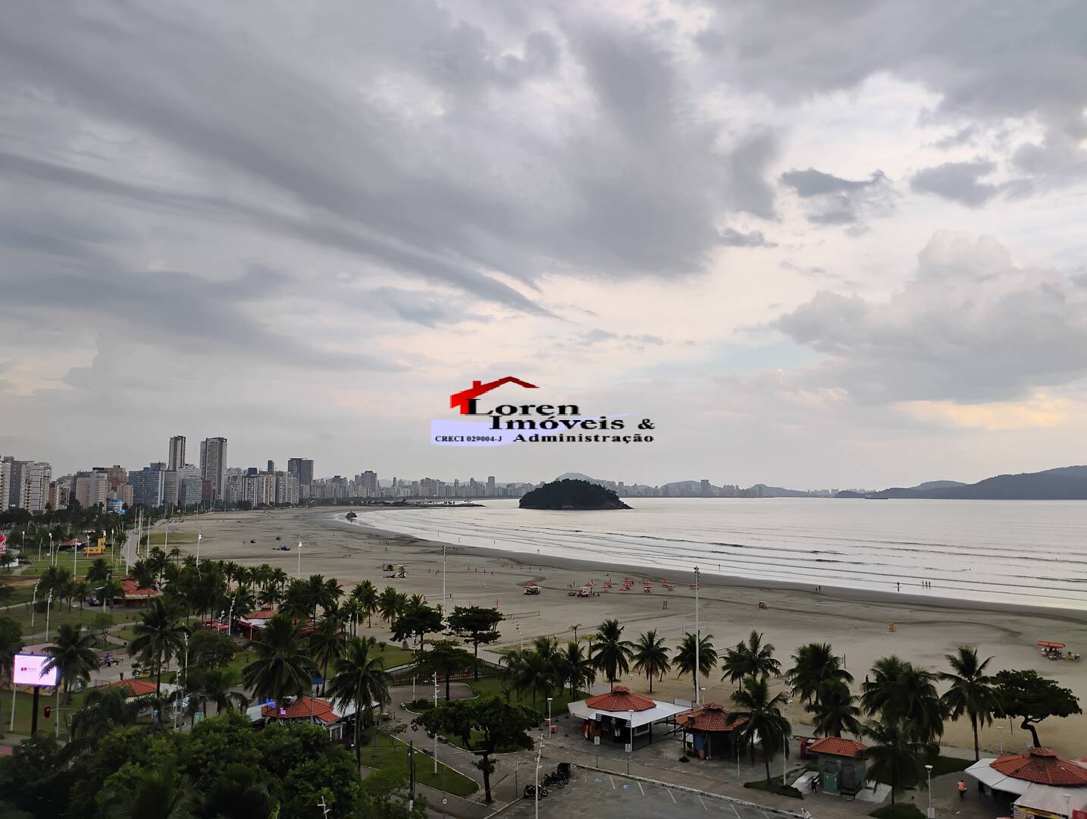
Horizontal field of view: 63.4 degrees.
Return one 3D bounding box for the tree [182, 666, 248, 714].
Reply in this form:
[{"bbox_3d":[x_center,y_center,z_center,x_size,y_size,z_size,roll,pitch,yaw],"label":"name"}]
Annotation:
[{"bbox_3d":[-36.746,32.444,98.838,7.244,7.057,7.244,2,-6,-20],"label":"tree"}]

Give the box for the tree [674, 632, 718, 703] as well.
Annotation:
[{"bbox_3d":[19.362,32.801,111.845,5.501,8.802,5.501,-1,-5,10],"label":"tree"}]

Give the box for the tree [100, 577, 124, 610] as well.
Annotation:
[{"bbox_3d":[-98.468,41.966,200.790,5.422,7.343,5.422,3,-6,-26],"label":"tree"}]

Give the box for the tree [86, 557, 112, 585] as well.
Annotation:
[{"bbox_3d":[-111.730,42.680,221.060,6.830,10.620,6.830,0,-5,0],"label":"tree"}]

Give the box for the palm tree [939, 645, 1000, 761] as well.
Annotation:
[{"bbox_3d":[42.810,29.395,88.513,6.061,11.180,6.061,-3,-6,25],"label":"palm tree"}]

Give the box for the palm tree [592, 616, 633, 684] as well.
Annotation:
[{"bbox_3d":[9.526,34.202,121.740,5.880,10.570,5.880,0,-5,0],"label":"palm tree"}]

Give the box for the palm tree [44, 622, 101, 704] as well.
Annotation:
[{"bbox_3d":[-59.830,32.410,112.090,7.250,10.040,7.250,3,-6,-27],"label":"palm tree"}]

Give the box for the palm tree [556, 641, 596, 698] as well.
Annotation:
[{"bbox_3d":[4.296,35.226,118.633,5.390,7.930,5.390,0,-5,0],"label":"palm tree"}]

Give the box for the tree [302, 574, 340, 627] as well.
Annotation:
[{"bbox_3d":[-42.096,36.776,166.601,6.748,11.224,6.748,1,-6,-14],"label":"tree"}]

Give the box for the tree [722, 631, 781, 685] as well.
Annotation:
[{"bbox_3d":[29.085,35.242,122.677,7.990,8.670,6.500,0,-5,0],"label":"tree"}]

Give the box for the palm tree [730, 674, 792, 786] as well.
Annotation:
[{"bbox_3d":[19.999,29.364,81.004,5.781,9.824,5.781,-1,-6,13],"label":"palm tree"}]

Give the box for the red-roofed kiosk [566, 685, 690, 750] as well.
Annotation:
[{"bbox_3d":[9.250,35.391,105.000,12.600,5.000,11.400,-4,-7,39],"label":"red-roofed kiosk"}]

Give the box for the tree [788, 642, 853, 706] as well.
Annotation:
[{"bbox_3d":[34.650,33.380,110.020,8.180,8.240,8.180,0,-5,0],"label":"tree"}]

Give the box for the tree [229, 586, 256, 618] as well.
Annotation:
[{"bbox_3d":[-63.310,40.800,184.760,5.890,7.540,5.890,0,-5,0],"label":"tree"}]

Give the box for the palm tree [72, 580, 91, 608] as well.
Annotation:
[{"bbox_3d":[-100.420,40.960,191.800,4.260,7.650,4.260,3,-6,-27],"label":"palm tree"}]

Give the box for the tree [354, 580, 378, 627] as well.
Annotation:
[{"bbox_3d":[-35.700,39.100,177.310,4.970,9.510,4.970,0,-5,0],"label":"tree"}]

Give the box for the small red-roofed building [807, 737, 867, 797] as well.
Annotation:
[{"bbox_3d":[26.654,31.660,78.953,5.000,4.500,4.000,-3,-6,31],"label":"small red-roofed building"}]

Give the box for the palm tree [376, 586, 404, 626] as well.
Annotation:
[{"bbox_3d":[-31.486,40.613,180.205,5.830,8.970,5.830,0,-5,0],"label":"palm tree"}]

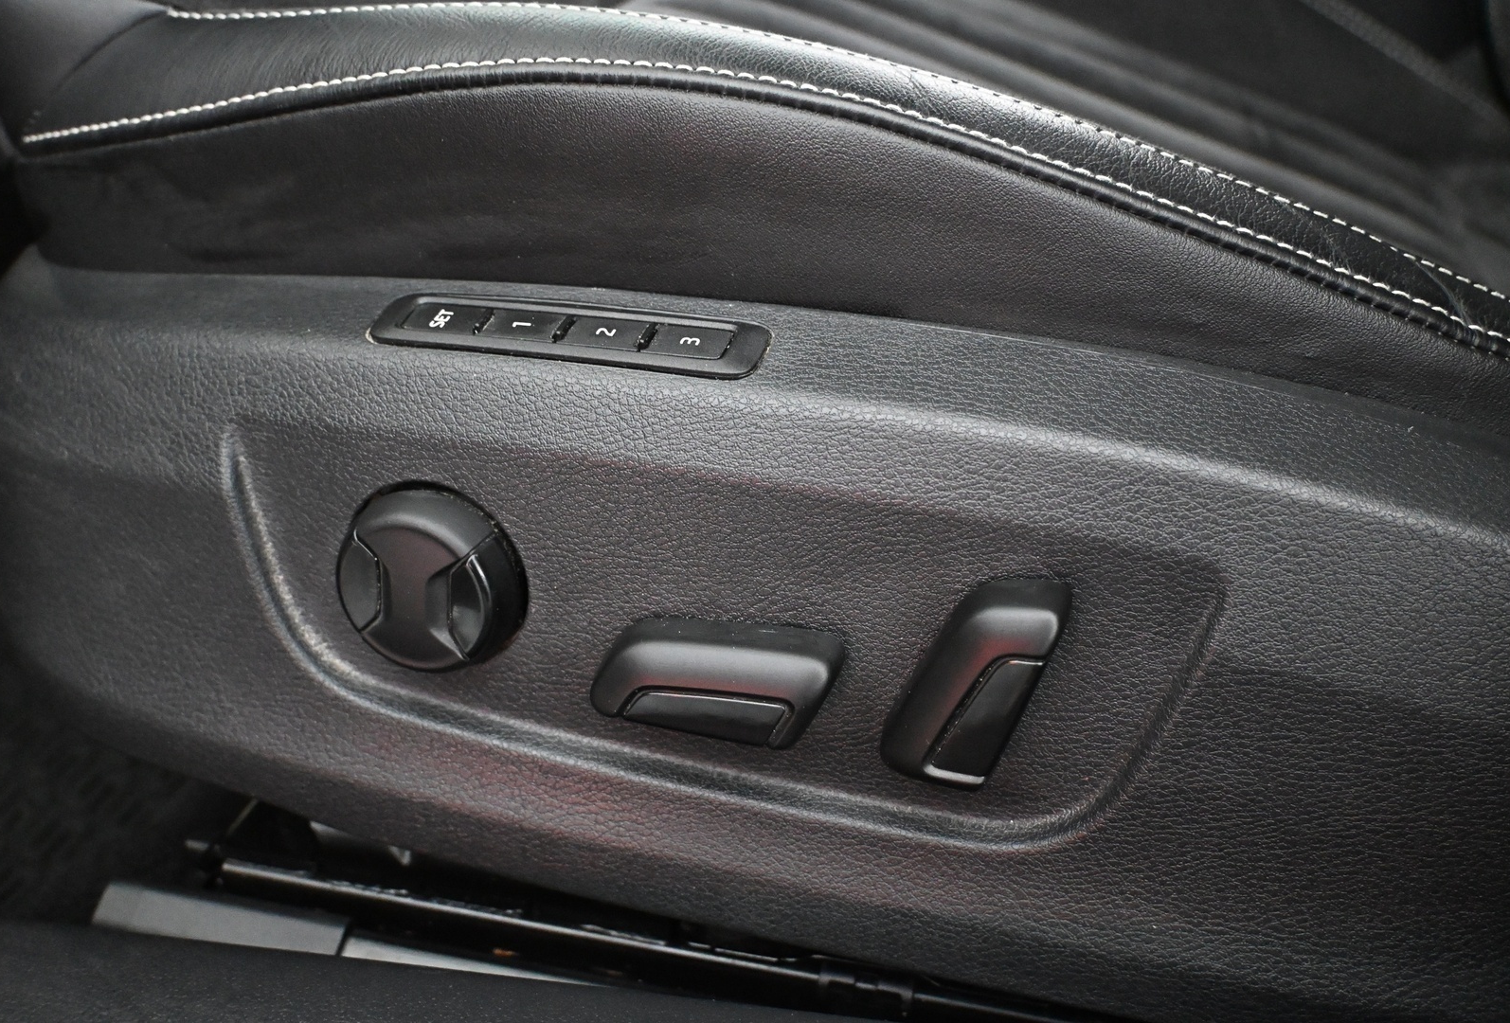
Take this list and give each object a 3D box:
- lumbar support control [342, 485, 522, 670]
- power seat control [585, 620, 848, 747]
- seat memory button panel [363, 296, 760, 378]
[{"bbox_3d":[-0.074,0.018,0.320,0.043,0.043,0.014,4,18,10],"label":"lumbar support control"},{"bbox_3d":[-0.008,0.036,0.312,0.052,0.021,0.015,4,18,10],"label":"power seat control"},{"bbox_3d":[-0.042,-0.038,0.325,0.091,0.007,0.020,7,46,13],"label":"seat memory button panel"}]

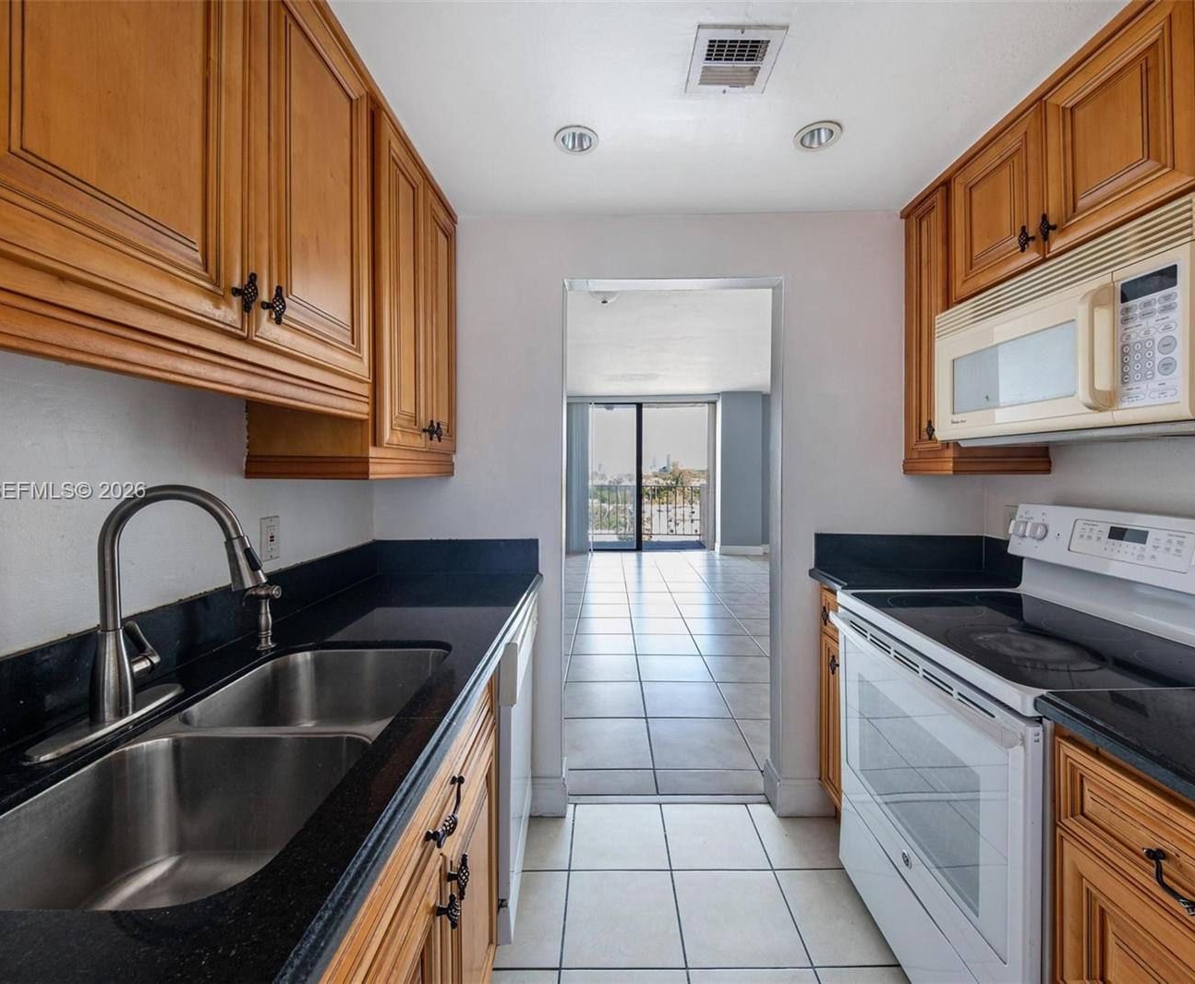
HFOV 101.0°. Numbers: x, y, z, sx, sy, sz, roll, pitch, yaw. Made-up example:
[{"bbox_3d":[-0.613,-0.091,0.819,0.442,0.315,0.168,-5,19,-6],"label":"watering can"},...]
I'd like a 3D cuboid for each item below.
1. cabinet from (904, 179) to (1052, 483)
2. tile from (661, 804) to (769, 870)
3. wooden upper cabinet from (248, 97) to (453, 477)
[{"bbox_3d":[1.305,-0.550,1.730,0.320,0.975,0.280,0,2,1],"label":"cabinet"},{"bbox_3d":[0.411,1.231,1.763,0.326,0.010,0.314,0,2,1],"label":"tile"},{"bbox_3d":[-0.680,-0.516,1.474,0.319,0.944,0.690,0,3,1],"label":"wooden upper cabinet"}]

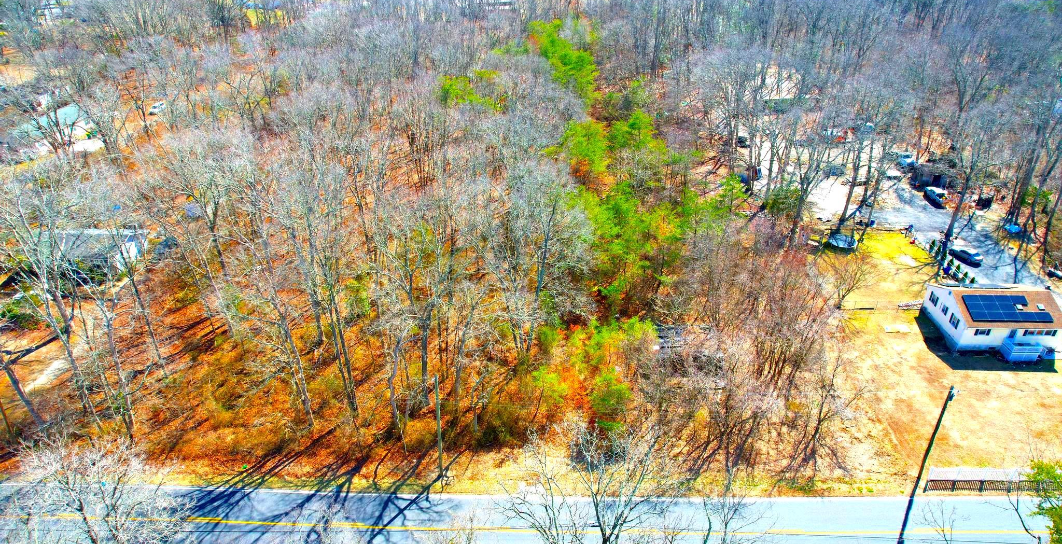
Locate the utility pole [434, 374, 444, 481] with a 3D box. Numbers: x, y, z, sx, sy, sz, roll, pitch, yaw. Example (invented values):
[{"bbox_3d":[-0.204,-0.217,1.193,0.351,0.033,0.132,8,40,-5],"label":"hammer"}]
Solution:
[{"bbox_3d":[-7.650,13.002,54.153,0.300,11.060,0.300,0,28,-1],"label":"utility pole"}]

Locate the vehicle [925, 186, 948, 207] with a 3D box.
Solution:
[{"bbox_3d":[68.992,-12.880,110.123,1.880,1.700,5.100,0,28,3],"label":"vehicle"}]

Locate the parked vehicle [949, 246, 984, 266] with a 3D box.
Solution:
[{"bbox_3d":[61.350,-2.462,91.427,1.770,1.430,4.600,-9,30,-15],"label":"parked vehicle"}]

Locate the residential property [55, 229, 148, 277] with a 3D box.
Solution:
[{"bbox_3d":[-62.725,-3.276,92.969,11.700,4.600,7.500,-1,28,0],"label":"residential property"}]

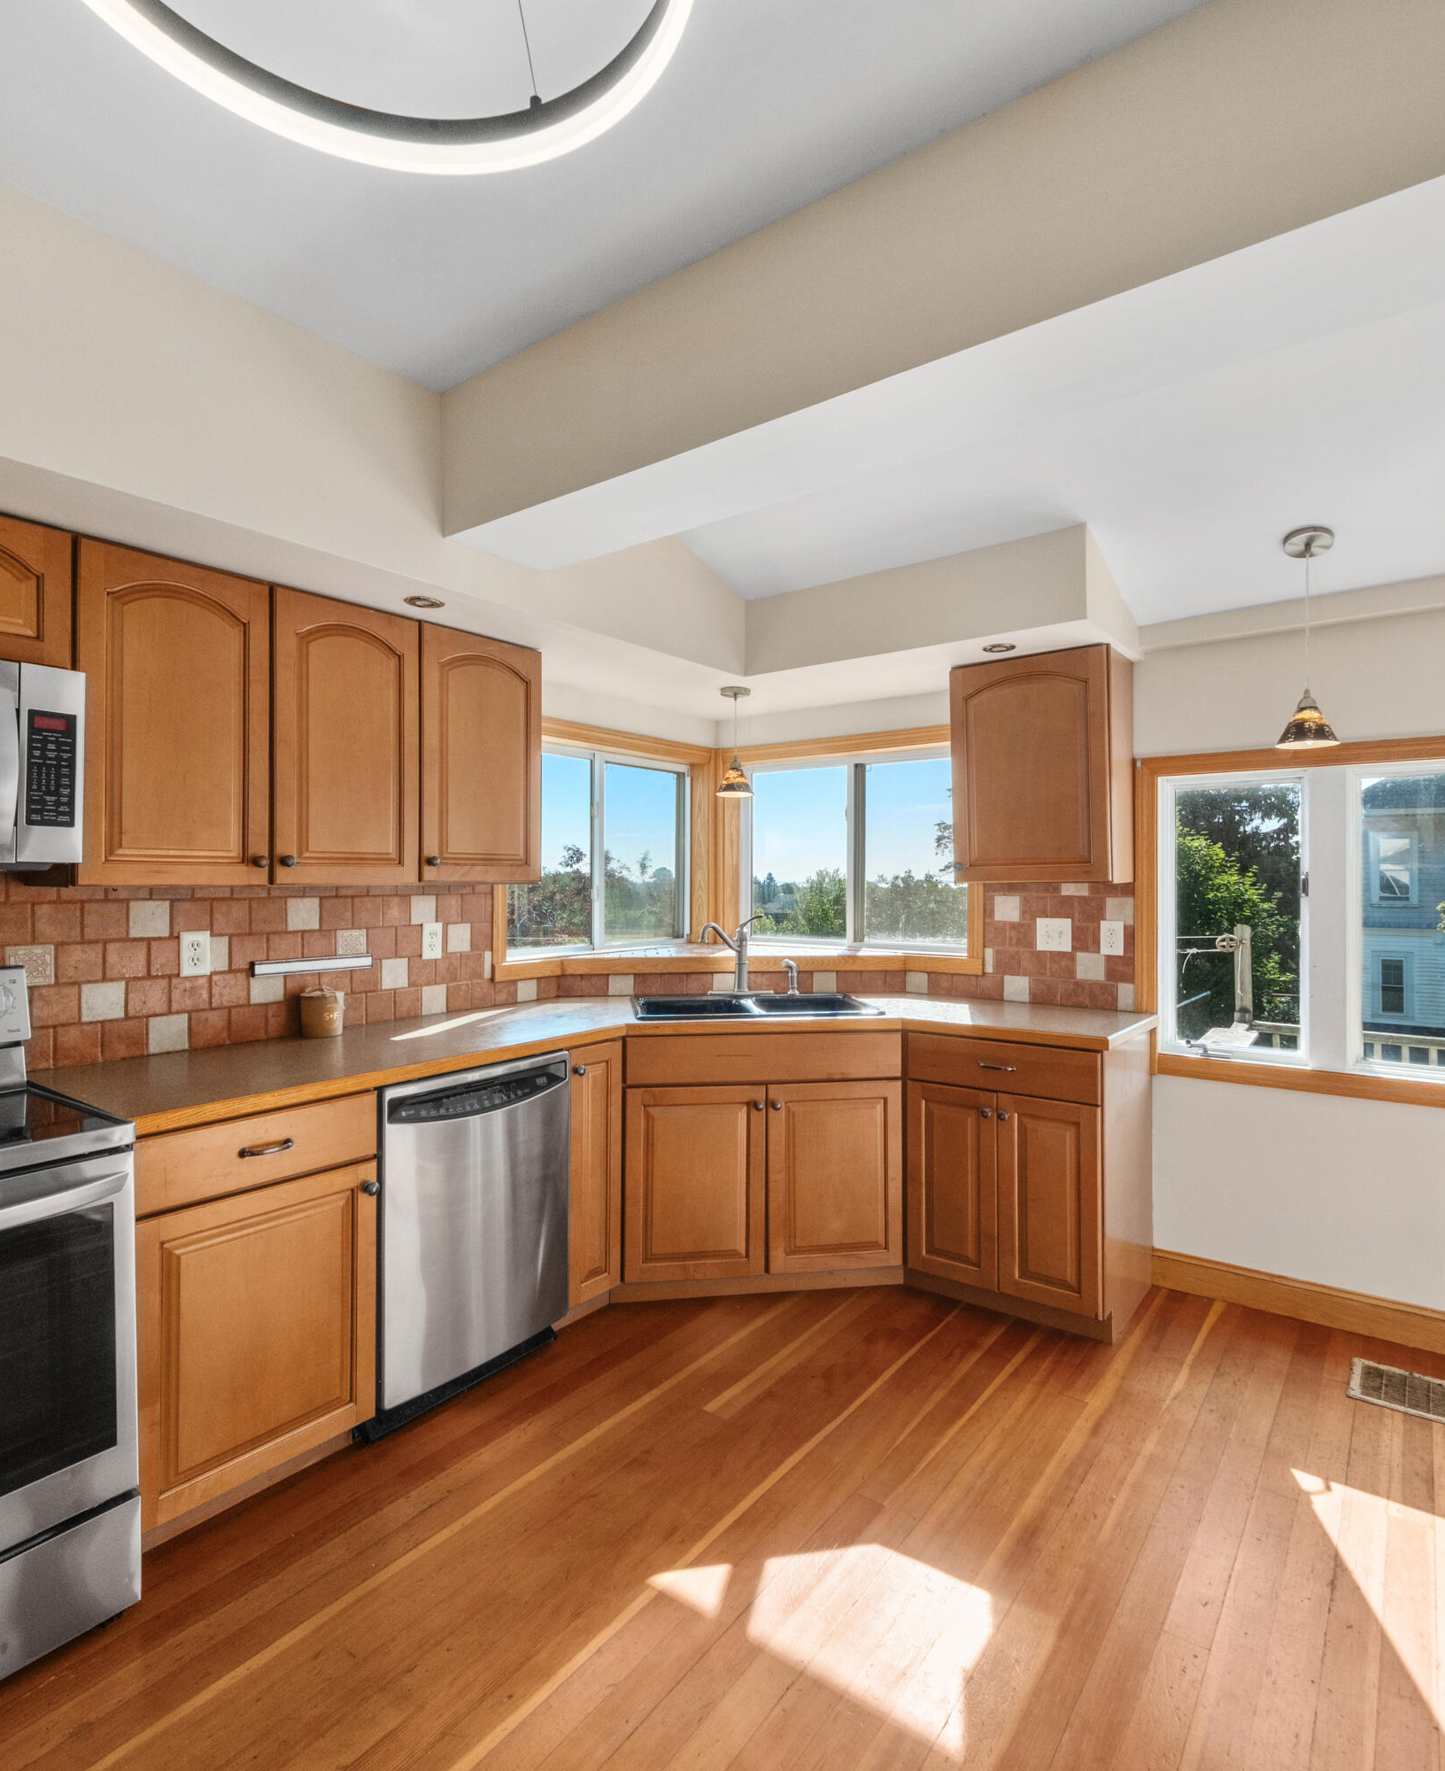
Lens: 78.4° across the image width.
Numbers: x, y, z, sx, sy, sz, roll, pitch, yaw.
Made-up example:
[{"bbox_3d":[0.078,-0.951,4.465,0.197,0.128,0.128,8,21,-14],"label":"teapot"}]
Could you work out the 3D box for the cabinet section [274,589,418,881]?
[{"bbox_3d":[-1.020,-0.380,2.405,0.022,0.752,0.417,0,0,37],"label":"cabinet section"}]

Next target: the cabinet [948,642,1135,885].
[{"bbox_3d":[1.120,-0.389,3.091,0.525,0.760,0.320,0,0,37],"label":"cabinet"}]

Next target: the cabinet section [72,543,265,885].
[{"bbox_3d":[-1.271,-0.378,2.076,0.022,0.752,0.403,0,0,37],"label":"cabinet section"}]

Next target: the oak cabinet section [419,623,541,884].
[{"bbox_3d":[-0.749,-0.382,2.758,0.022,0.752,0.458,0,0,37],"label":"oak cabinet section"}]

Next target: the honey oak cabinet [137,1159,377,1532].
[{"bbox_3d":[-1.230,0.963,2.117,0.600,0.618,0.512,0,0,37],"label":"honey oak cabinet"}]

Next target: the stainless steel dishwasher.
[{"bbox_3d":[-0.865,0.930,2.547,0.610,0.875,0.605,0,0,37],"label":"stainless steel dishwasher"}]

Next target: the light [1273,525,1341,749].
[{"bbox_3d":[1.649,-0.692,2.495,0.150,0.615,0.150,0,0,37],"label":"light"}]

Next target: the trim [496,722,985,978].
[{"bbox_3d":[-0.006,-0.146,3.790,1.820,1.000,0.900,0,0,-8],"label":"trim"}]

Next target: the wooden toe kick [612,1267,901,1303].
[{"bbox_3d":[0.136,1.317,2.983,1.007,0.106,0.018,0,0,-8],"label":"wooden toe kick"}]

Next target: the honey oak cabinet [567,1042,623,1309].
[{"bbox_3d":[-0.623,0.886,2.890,0.590,0.785,0.225,0,0,37],"label":"honey oak cabinet"}]

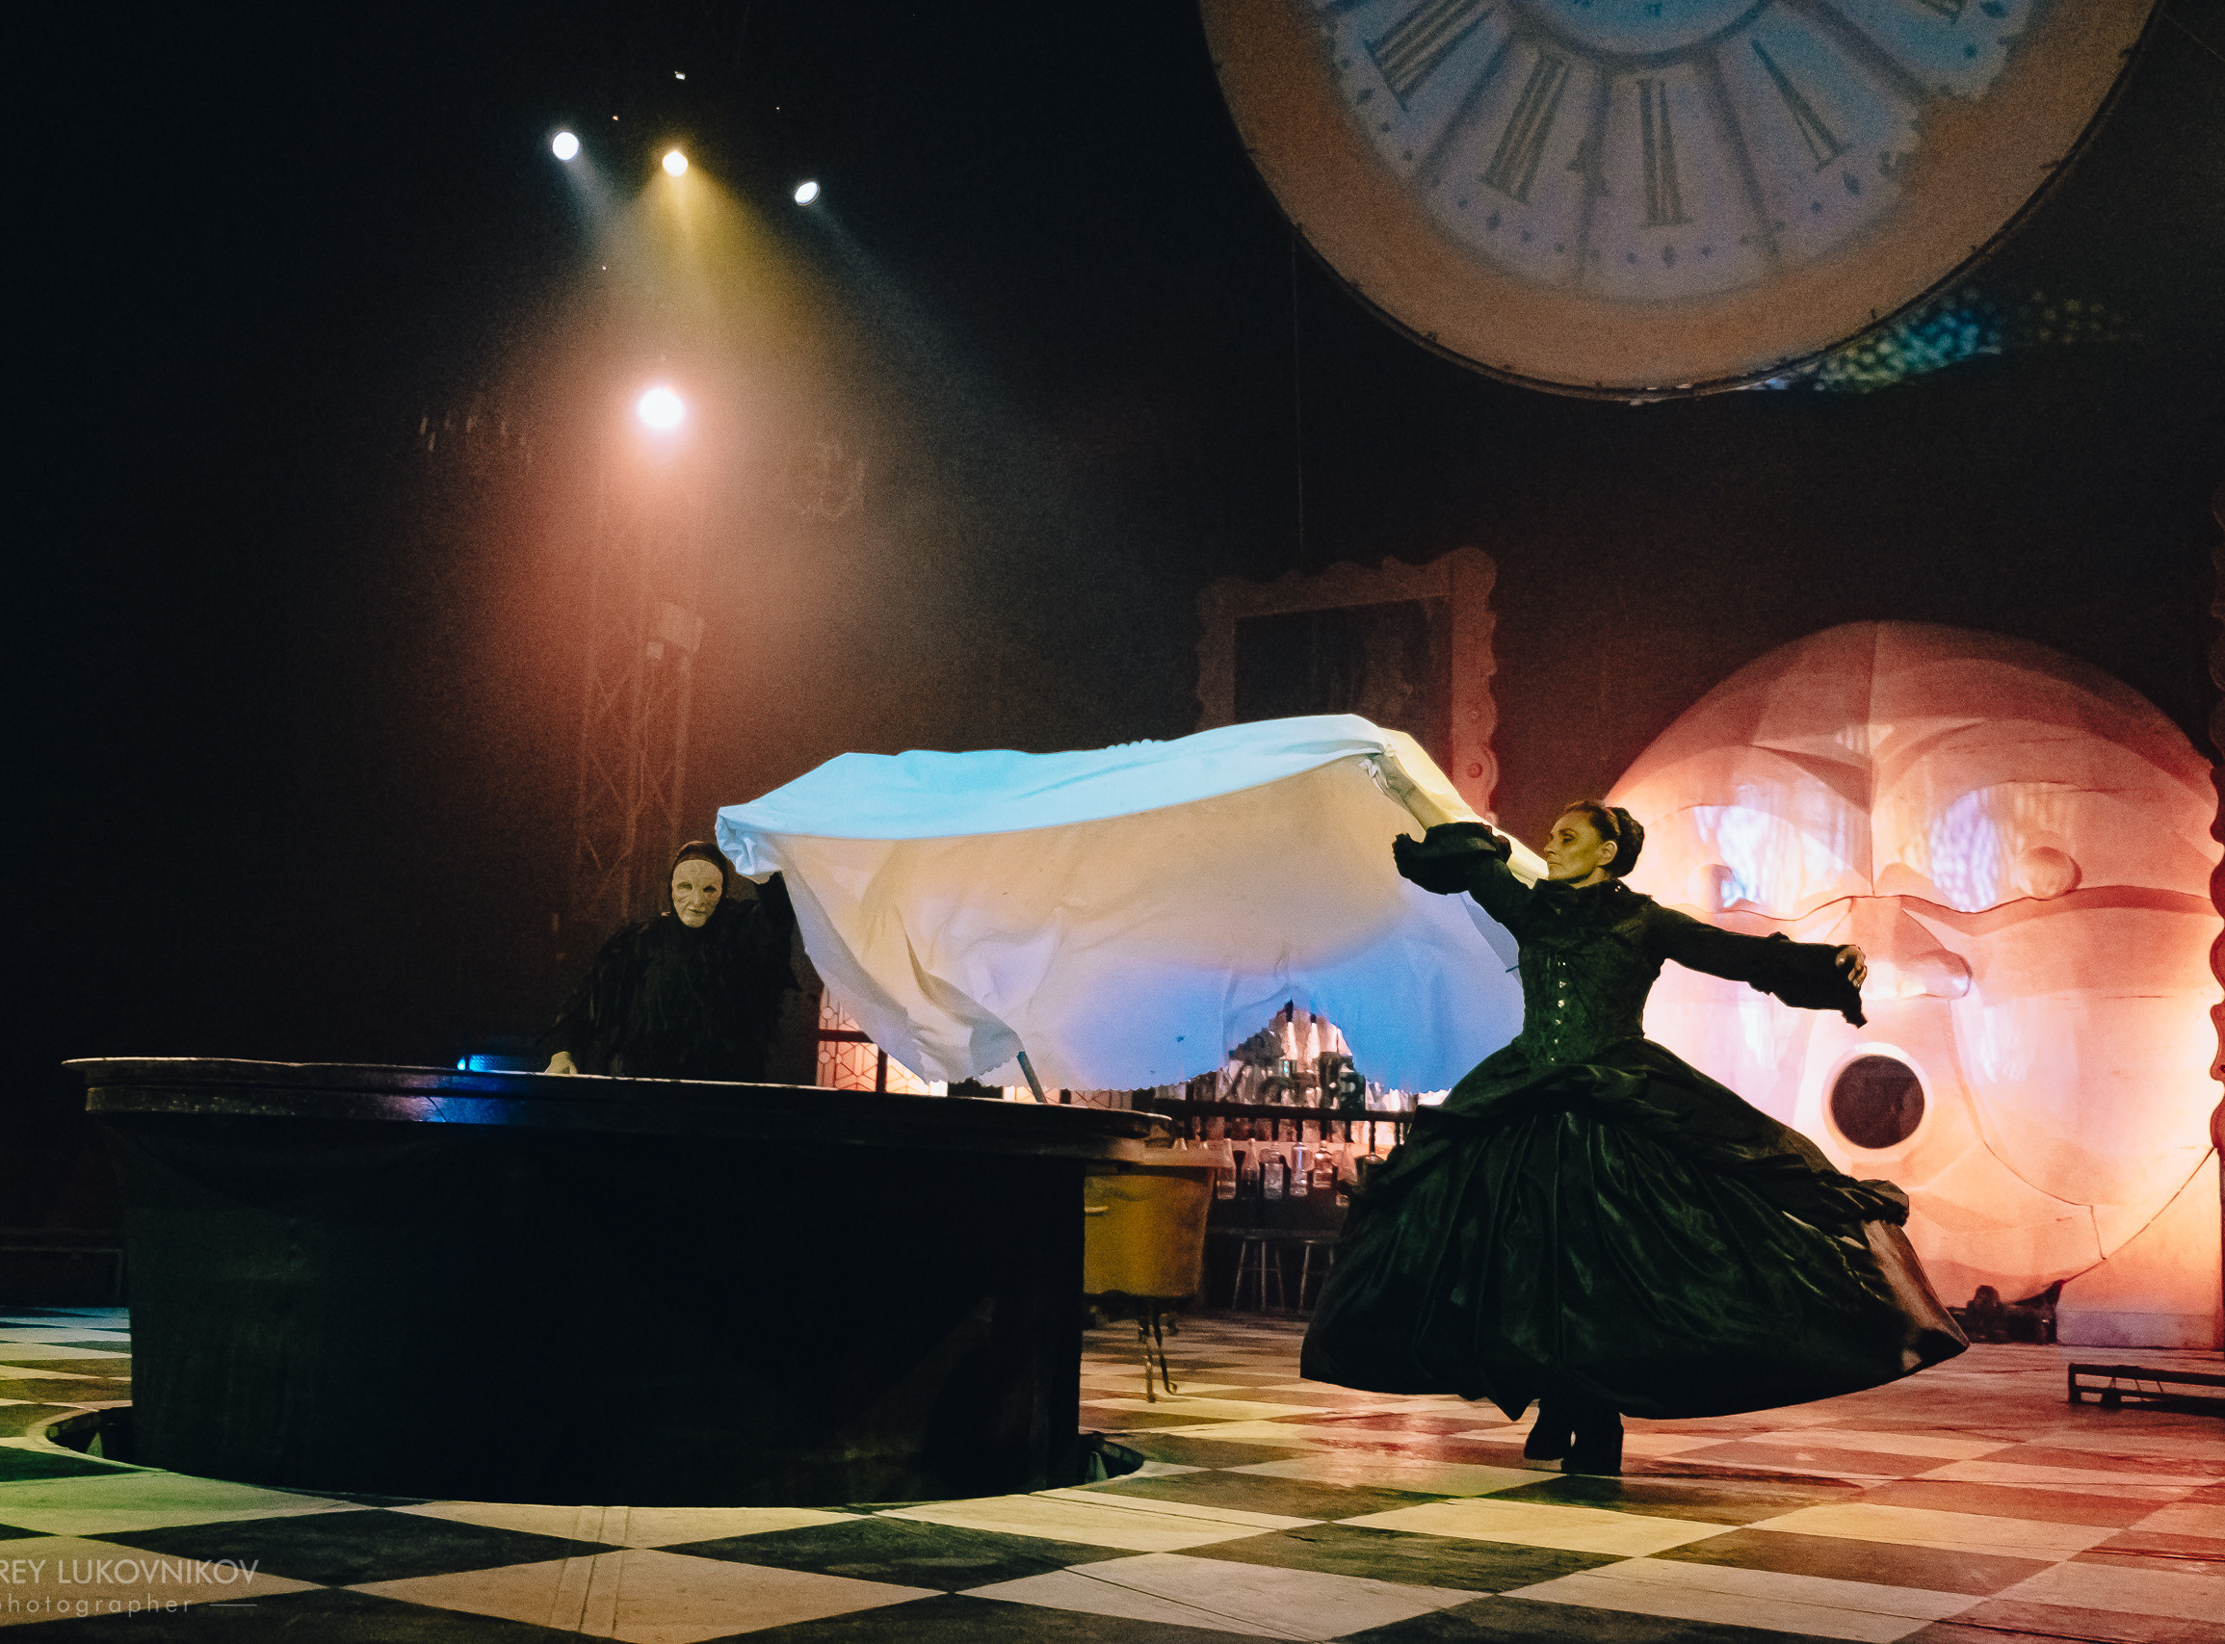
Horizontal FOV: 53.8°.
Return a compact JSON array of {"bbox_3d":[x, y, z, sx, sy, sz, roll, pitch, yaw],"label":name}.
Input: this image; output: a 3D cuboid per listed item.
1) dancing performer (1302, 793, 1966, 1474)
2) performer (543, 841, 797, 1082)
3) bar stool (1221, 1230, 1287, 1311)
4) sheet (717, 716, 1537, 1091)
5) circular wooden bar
[{"bbox_3d":[1.335,0.804,5.699,1.620,1.720,1.200,-4,-11,31],"label":"dancing performer"},{"bbox_3d":[-1.184,0.866,5.759,0.700,1.660,0.500,4,-10,-7],"label":"performer"},{"bbox_3d":[0.893,2.764,13.518,0.360,0.480,0.360,3,-10,-4],"label":"bar stool"},{"bbox_3d":[0.043,0.206,5.800,2.100,0.950,0.900,3,-10,-3],"label":"sheet"},{"bbox_3d":[-1.232,1.163,5.725,2.780,0.900,2.780,2,-10,0],"label":"circular wooden bar"}]

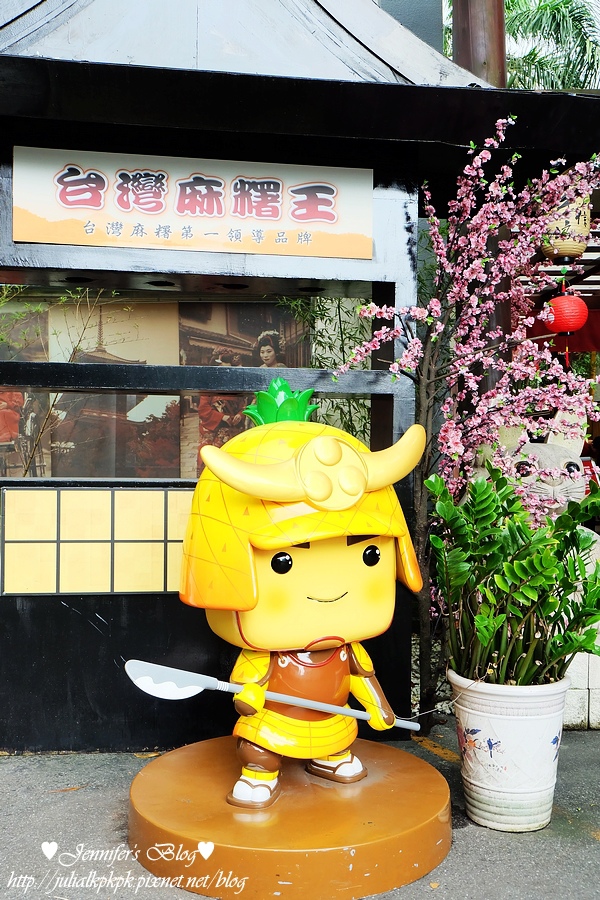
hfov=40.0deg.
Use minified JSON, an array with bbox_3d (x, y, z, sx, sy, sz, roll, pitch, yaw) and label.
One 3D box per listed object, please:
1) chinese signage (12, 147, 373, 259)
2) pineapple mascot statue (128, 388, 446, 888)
[{"bbox_3d":[-0.501,-1.212,4.091,1.758,0.460,0.035,1,-1,-8],"label":"chinese signage"},{"bbox_3d":[-0.056,0.581,3.223,1.273,1.732,1.232,1,-2,-22],"label":"pineapple mascot statue"}]

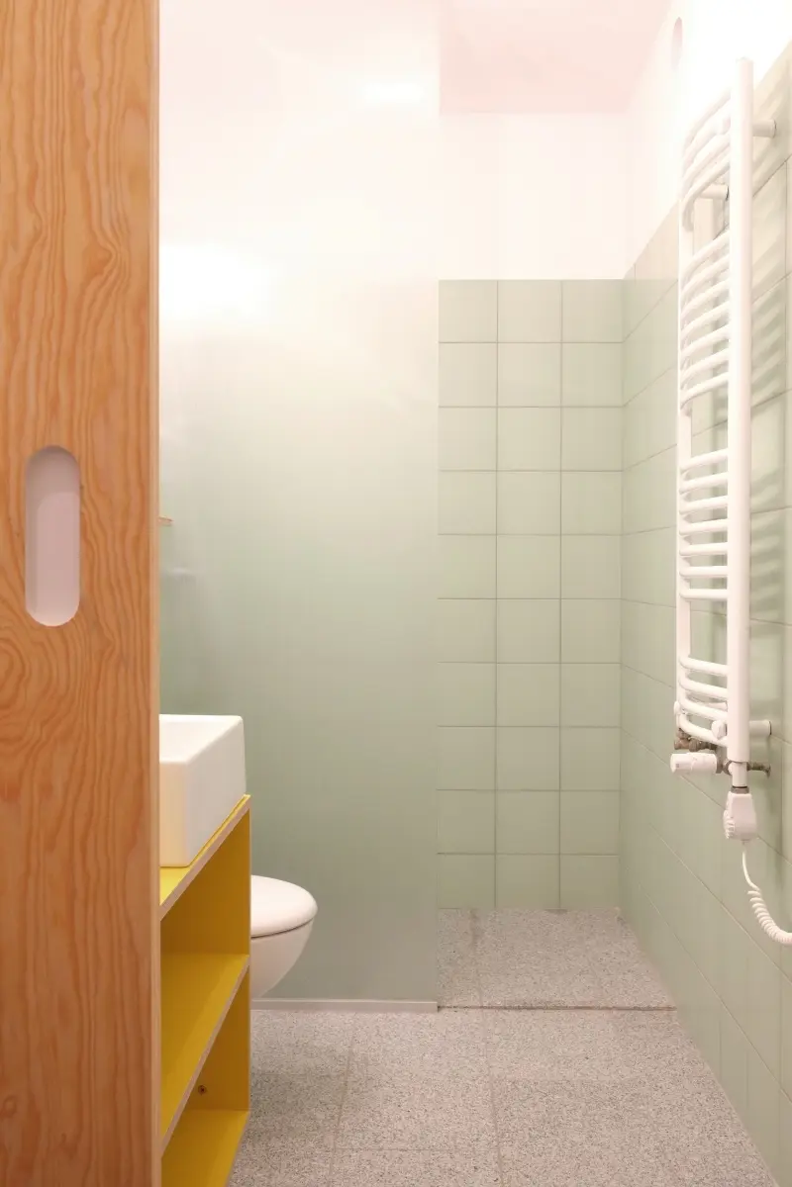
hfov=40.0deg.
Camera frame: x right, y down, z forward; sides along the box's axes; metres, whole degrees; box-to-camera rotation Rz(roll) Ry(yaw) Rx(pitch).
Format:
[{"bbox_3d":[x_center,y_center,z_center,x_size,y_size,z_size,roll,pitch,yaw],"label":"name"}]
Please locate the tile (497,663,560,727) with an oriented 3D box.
[{"bbox_3d":[0.414,0.318,3.414,0.198,0.198,0.009,0,1,1],"label":"tile"}]

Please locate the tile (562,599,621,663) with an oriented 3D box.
[{"bbox_3d":[0.611,0.119,3.409,0.188,0.198,0.009,0,1,1],"label":"tile"}]

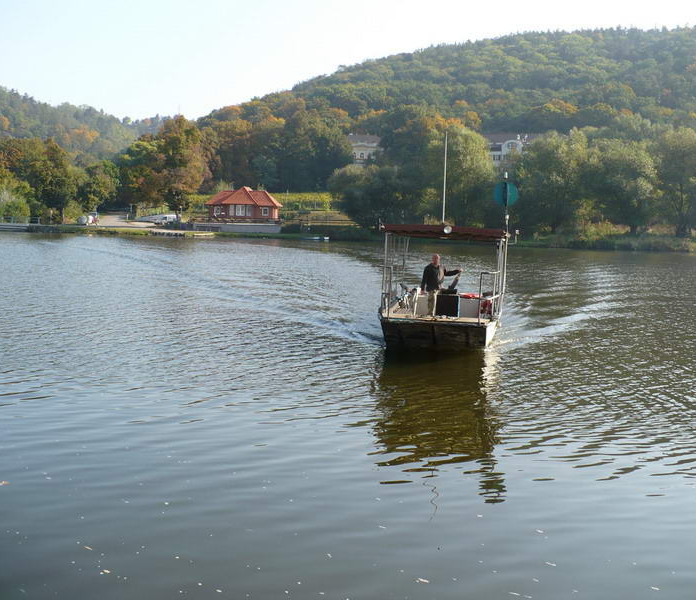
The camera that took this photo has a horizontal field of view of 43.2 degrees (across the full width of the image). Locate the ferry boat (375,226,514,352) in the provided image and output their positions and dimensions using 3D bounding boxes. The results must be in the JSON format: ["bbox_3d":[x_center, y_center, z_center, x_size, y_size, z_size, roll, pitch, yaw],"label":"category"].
[{"bbox_3d":[2.868,-0.649,25.133,3.050,3.000,7.800,2,5,8],"label":"ferry boat"}]

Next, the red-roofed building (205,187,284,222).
[{"bbox_3d":[-17.944,-16.370,151.189,12.200,6.000,8.300,2,5,3],"label":"red-roofed building"}]

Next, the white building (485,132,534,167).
[{"bbox_3d":[53.612,-47.652,284.801,19.000,12.500,12.000,3,5,12],"label":"white building"}]

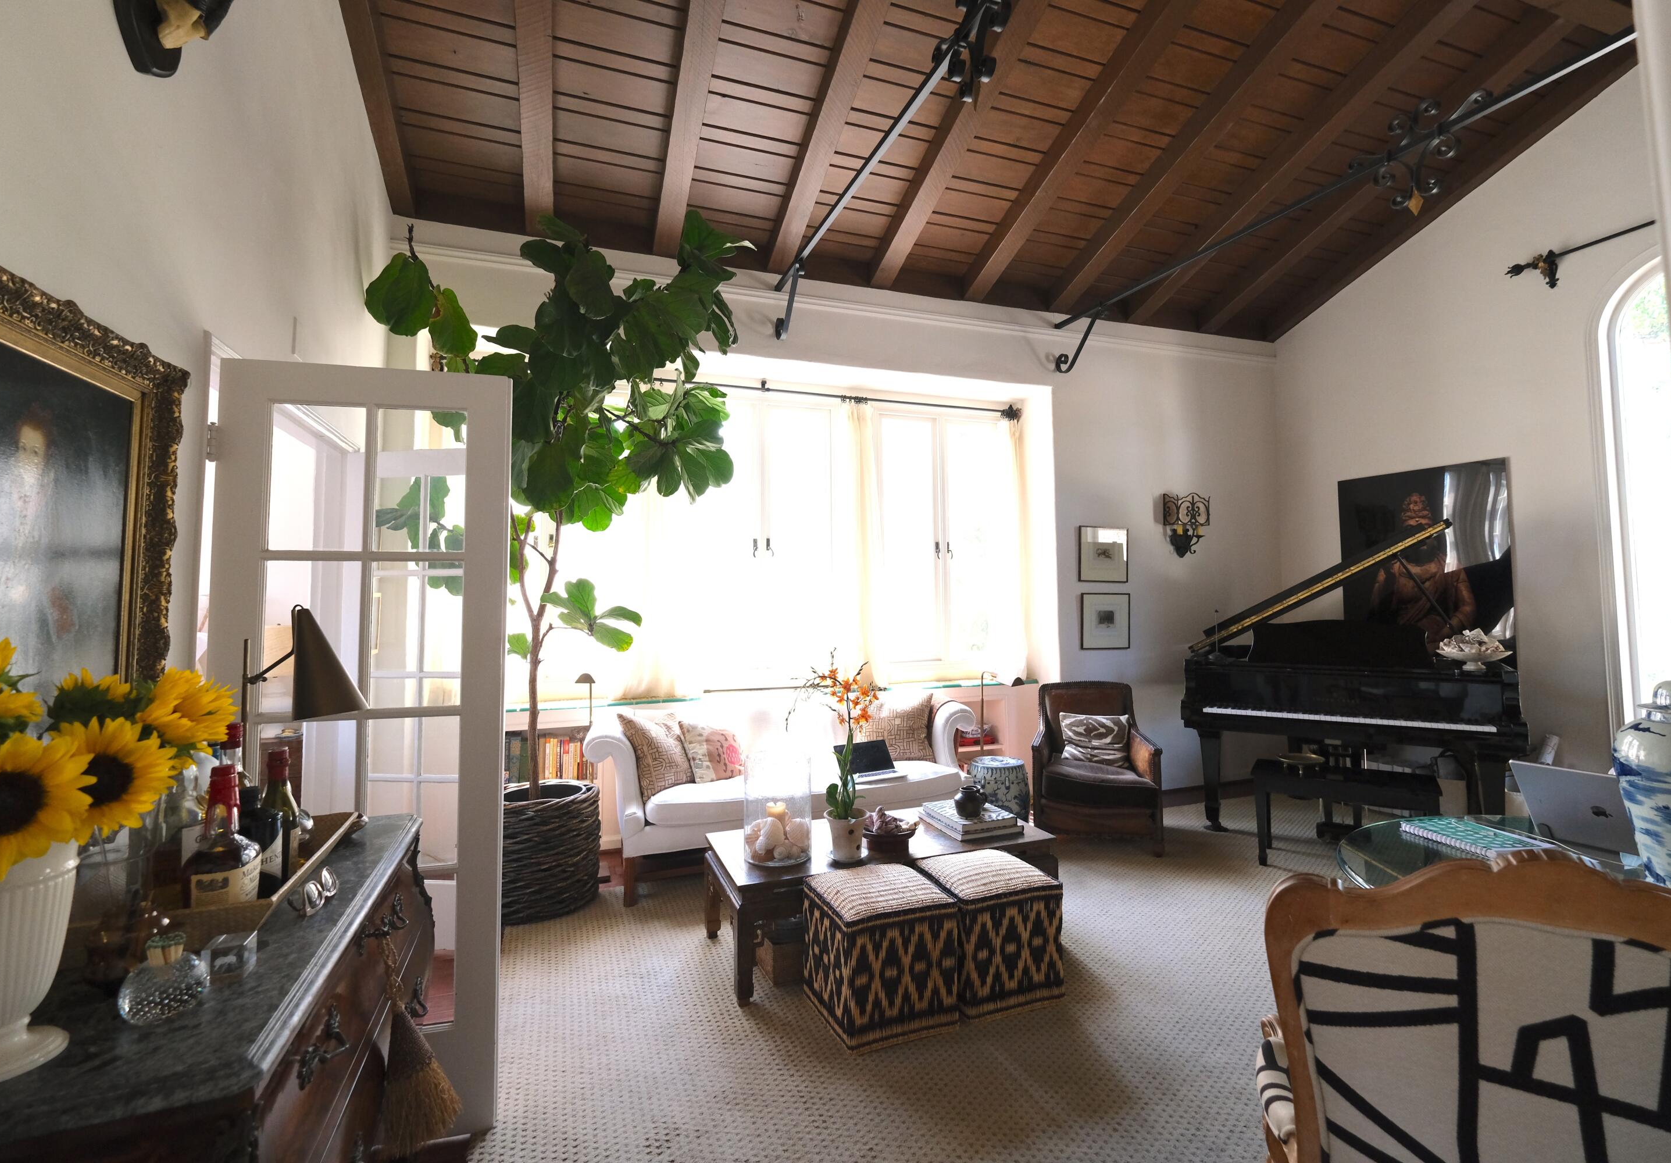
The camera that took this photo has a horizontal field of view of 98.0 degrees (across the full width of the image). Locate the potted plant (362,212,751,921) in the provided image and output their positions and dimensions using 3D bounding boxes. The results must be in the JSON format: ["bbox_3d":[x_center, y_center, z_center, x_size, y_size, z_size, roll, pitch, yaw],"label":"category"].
[{"bbox_3d":[-1.199,-0.056,3.361,1.600,3.070,1.300,0,-3,-19],"label":"potted plant"}]

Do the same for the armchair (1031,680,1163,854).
[{"bbox_3d":[1.480,1.074,4.331,0.650,0.850,0.743,-1,-3,7],"label":"armchair"}]

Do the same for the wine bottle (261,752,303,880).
[{"bbox_3d":[-1.020,0.440,1.337,0.066,0.263,0.066,0,-3,-19],"label":"wine bottle"}]

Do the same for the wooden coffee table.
[{"bbox_3d":[0.182,1.240,2.977,1.334,0.383,0.635,1,-4,-22],"label":"wooden coffee table"}]

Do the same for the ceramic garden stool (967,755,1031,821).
[{"bbox_3d":[0.941,1.269,4.160,0.352,0.449,0.352,1,-4,-23],"label":"ceramic garden stool"}]

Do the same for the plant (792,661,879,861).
[{"bbox_3d":[-0.005,0.657,2.767,0.332,0.765,0.280,-1,-3,0],"label":"plant"}]

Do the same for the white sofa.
[{"bbox_3d":[-0.319,1.068,3.978,2.013,0.850,0.860,1,-4,-22],"label":"white sofa"}]

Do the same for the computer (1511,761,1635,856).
[{"bbox_3d":[1.825,0.530,1.682,0.270,0.200,0.283,1,-3,-19],"label":"computer"}]

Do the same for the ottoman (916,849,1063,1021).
[{"bbox_3d":[0.525,1.216,2.548,0.369,0.376,0.357,1,-4,-22],"label":"ottoman"}]

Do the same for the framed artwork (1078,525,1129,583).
[{"bbox_3d":[1.832,-0.181,4.963,0.399,0.378,0.024,1,-3,-19],"label":"framed artwork"}]

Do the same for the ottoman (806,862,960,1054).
[{"bbox_3d":[0.143,1.216,2.428,0.389,0.411,0.397,1,-3,-23],"label":"ottoman"}]

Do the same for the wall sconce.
[{"bbox_3d":[2.473,-0.387,5.132,0.342,0.435,0.137,1,-3,-19],"label":"wall sconce"}]

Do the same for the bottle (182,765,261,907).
[{"bbox_3d":[-1.022,0.439,1.217,0.092,0.254,0.092,0,-3,-19],"label":"bottle"}]

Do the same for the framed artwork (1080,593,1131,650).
[{"bbox_3d":[1.835,0.276,4.937,0.399,0.381,0.024,1,-3,-19],"label":"framed artwork"}]

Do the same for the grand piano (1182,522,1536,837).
[{"bbox_3d":[3.088,0.598,4.390,1.480,1.760,1.740,-3,-4,39],"label":"grand piano"}]

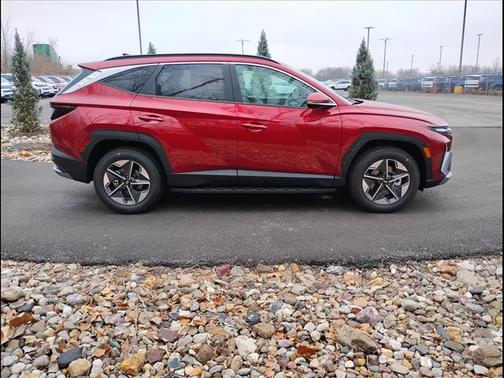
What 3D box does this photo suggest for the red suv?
[{"bbox_3d":[0.027,-0.759,5.058,4.640,1.680,1.865,0,15,0],"label":"red suv"}]

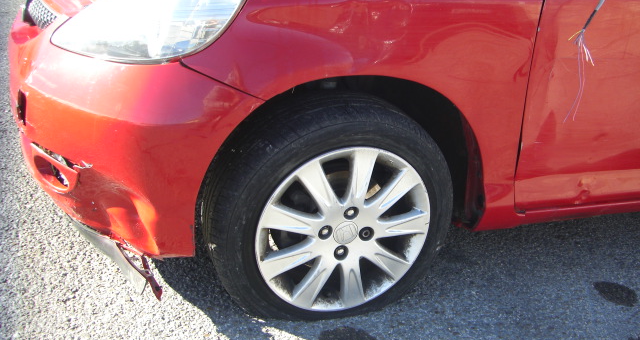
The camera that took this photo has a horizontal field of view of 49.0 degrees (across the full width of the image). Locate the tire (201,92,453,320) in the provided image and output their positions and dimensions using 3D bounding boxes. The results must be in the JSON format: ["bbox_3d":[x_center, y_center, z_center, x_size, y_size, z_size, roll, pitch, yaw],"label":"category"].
[{"bbox_3d":[0.030,0.091,1.645,0.584,0.560,0.205,-3,25,-19],"label":"tire"}]

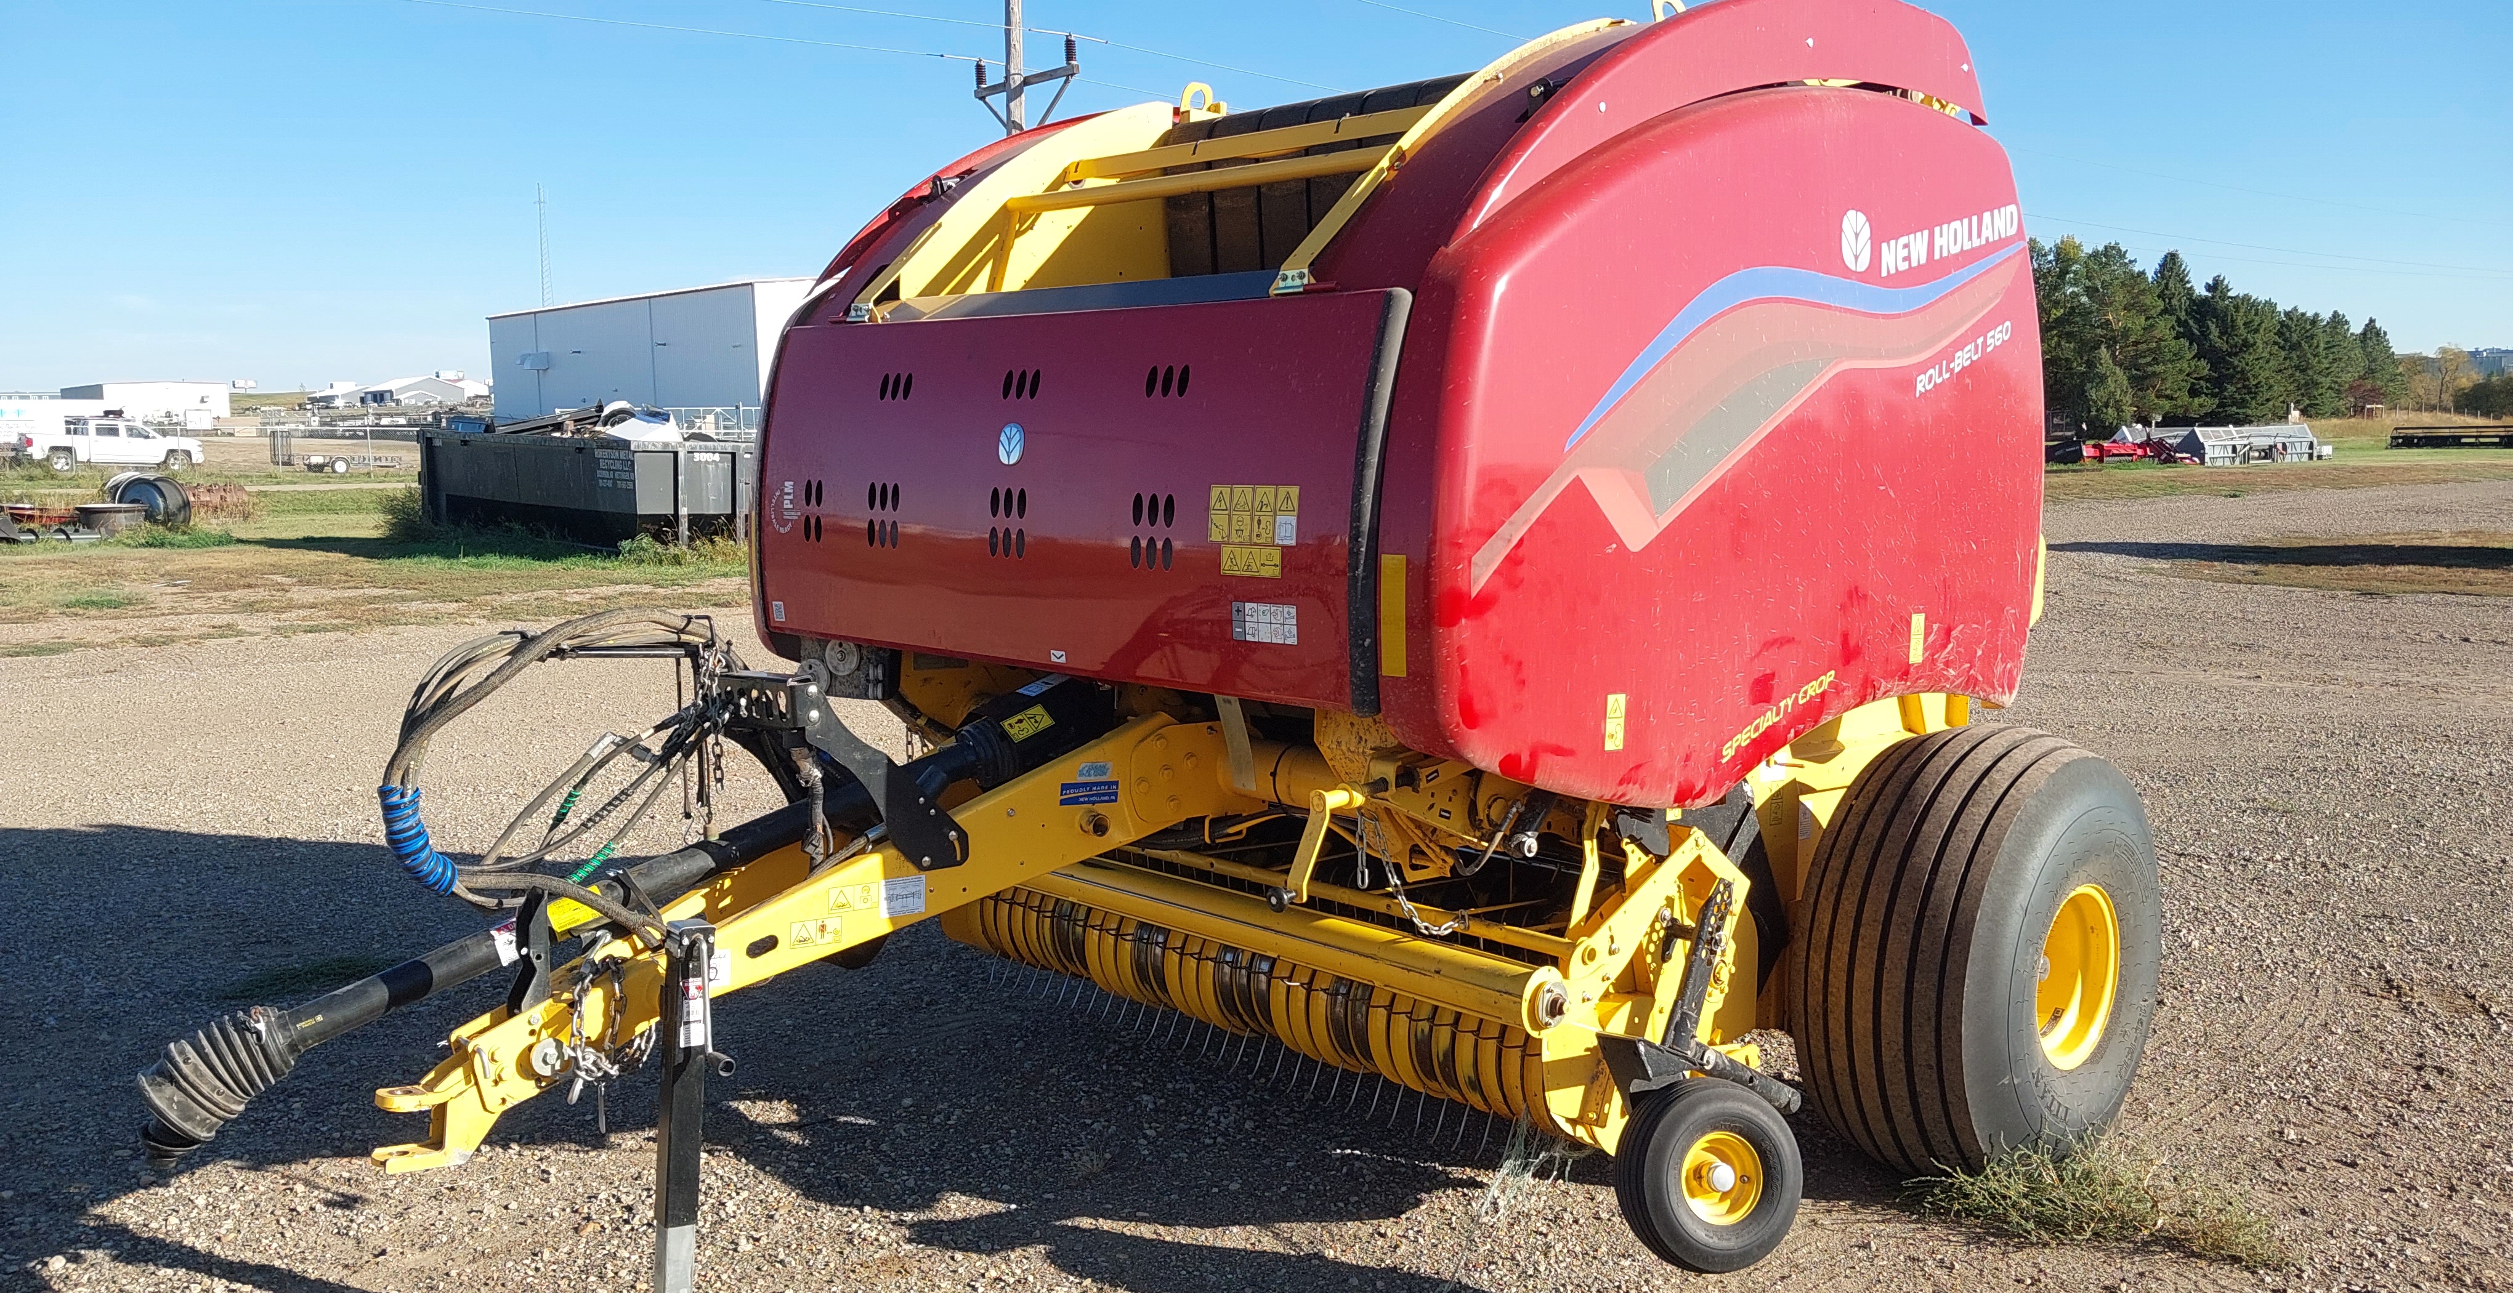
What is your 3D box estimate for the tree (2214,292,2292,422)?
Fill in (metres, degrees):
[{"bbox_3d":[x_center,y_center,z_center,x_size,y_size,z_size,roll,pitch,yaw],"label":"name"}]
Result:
[{"bbox_3d":[81.330,-23.478,160.000,6.300,10.800,6.300,4,8,27],"label":"tree"}]

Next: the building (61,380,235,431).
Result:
[{"bbox_3d":[-150.098,-32.780,265.000,15.000,5.200,45.000,-5,9,-35],"label":"building"}]

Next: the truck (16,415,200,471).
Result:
[{"bbox_3d":[-41.061,-7.203,70.500,5.850,1.900,2.030,-4,8,-32],"label":"truck"}]

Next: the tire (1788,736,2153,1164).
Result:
[{"bbox_3d":[1.755,0.745,4.750,1.010,1.000,0.520,-7,10,-43],"label":"tire"}]

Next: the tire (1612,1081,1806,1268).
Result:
[{"bbox_3d":[0.881,1.026,3.810,0.370,0.370,0.150,-3,8,-20],"label":"tire"}]

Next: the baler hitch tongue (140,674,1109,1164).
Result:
[{"bbox_3d":[-0.967,0.463,3.705,2.000,0.720,0.420,-6,9,-44],"label":"baler hitch tongue"}]

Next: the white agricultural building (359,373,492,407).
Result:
[{"bbox_3d":[-178.155,-54.898,420.000,22.000,6.600,28.000,-2,7,-14],"label":"white agricultural building"}]

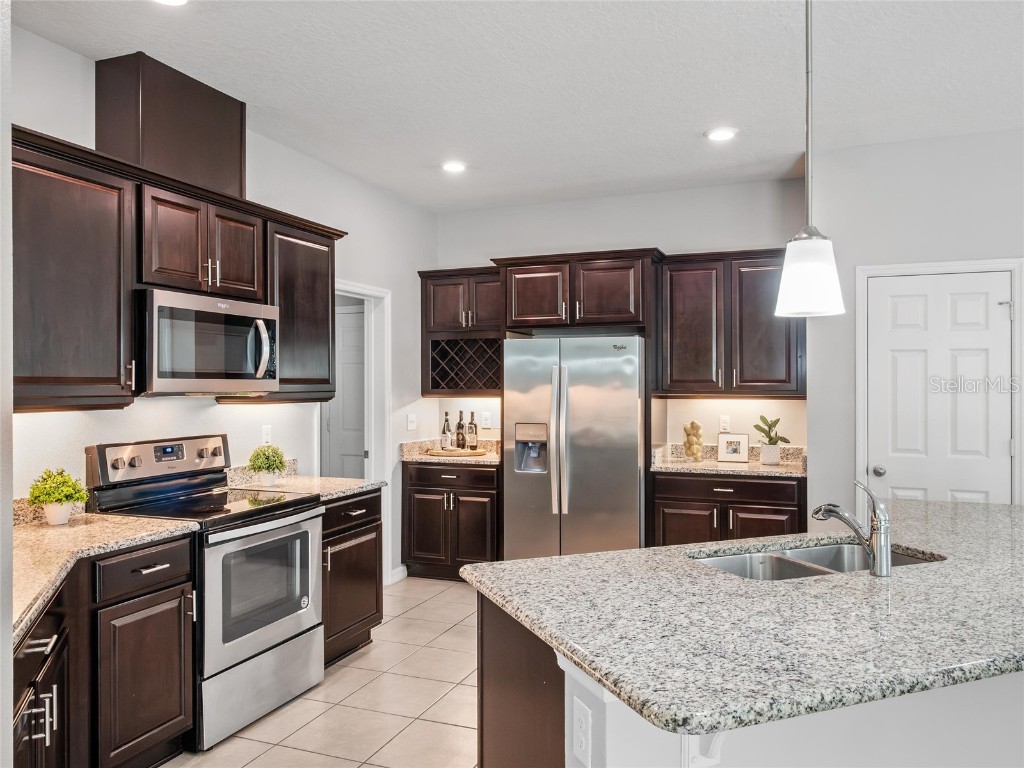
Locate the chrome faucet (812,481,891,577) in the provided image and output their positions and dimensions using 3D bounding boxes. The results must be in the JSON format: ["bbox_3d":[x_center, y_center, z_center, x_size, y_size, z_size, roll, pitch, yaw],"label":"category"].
[{"bbox_3d":[1.004,0.410,2.268,0.062,0.252,0.262,0,0,-23],"label":"chrome faucet"}]

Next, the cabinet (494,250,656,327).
[{"bbox_3d":[0.527,-0.620,5.471,1.120,0.480,0.675,0,0,22],"label":"cabinet"}]

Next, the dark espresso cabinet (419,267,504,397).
[{"bbox_3d":[-0.291,-0.376,5.964,0.805,0.960,0.370,0,0,22],"label":"dark espresso cabinet"}]

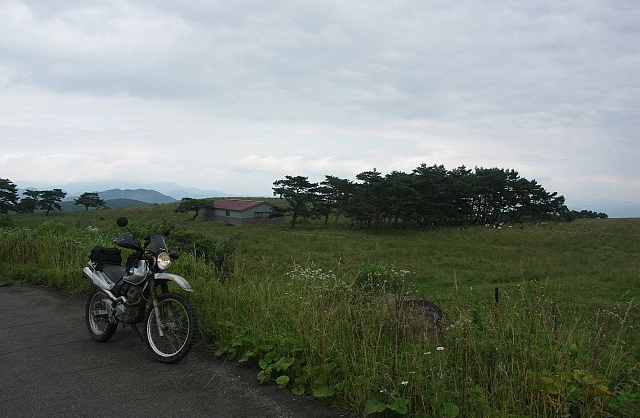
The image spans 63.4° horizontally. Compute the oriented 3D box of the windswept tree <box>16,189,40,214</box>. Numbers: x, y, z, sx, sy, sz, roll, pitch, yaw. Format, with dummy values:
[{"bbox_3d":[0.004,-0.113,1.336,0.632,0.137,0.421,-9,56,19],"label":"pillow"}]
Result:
[{"bbox_3d":[-70.866,-1.811,125.000,6.040,5.790,5.500,1,1,0],"label":"windswept tree"}]

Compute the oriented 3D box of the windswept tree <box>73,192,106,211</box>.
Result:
[{"bbox_3d":[-57.630,-1.883,130.000,8.040,5.020,7.000,1,1,0],"label":"windswept tree"}]

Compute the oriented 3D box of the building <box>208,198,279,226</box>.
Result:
[{"bbox_3d":[-15.516,0.710,105.000,8.500,5.100,13.000,0,1,-37],"label":"building"}]

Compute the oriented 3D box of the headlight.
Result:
[{"bbox_3d":[-1.607,0.534,5.340,0.110,0.185,0.180,2,-6,34],"label":"headlight"}]

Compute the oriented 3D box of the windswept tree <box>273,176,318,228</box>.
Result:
[{"bbox_3d":[-4.401,-1.347,93.000,8.260,9.340,7.500,1,1,0],"label":"windswept tree"}]

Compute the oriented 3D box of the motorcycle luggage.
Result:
[{"bbox_3d":[-2.498,0.553,6.030,0.320,0.210,0.260,1,-6,39],"label":"motorcycle luggage"}]

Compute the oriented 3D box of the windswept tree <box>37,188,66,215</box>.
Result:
[{"bbox_3d":[-63.038,-1.532,122.000,6.600,6.130,6.000,1,1,0],"label":"windswept tree"}]

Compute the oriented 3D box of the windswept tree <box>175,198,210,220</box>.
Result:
[{"bbox_3d":[-26.598,-0.104,108.000,7.510,4.590,6.500,1,1,0],"label":"windswept tree"}]

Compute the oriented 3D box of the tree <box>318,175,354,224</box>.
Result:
[{"bbox_3d":[3.155,-1.817,99.000,7.080,9.180,6.500,1,1,0],"label":"tree"}]

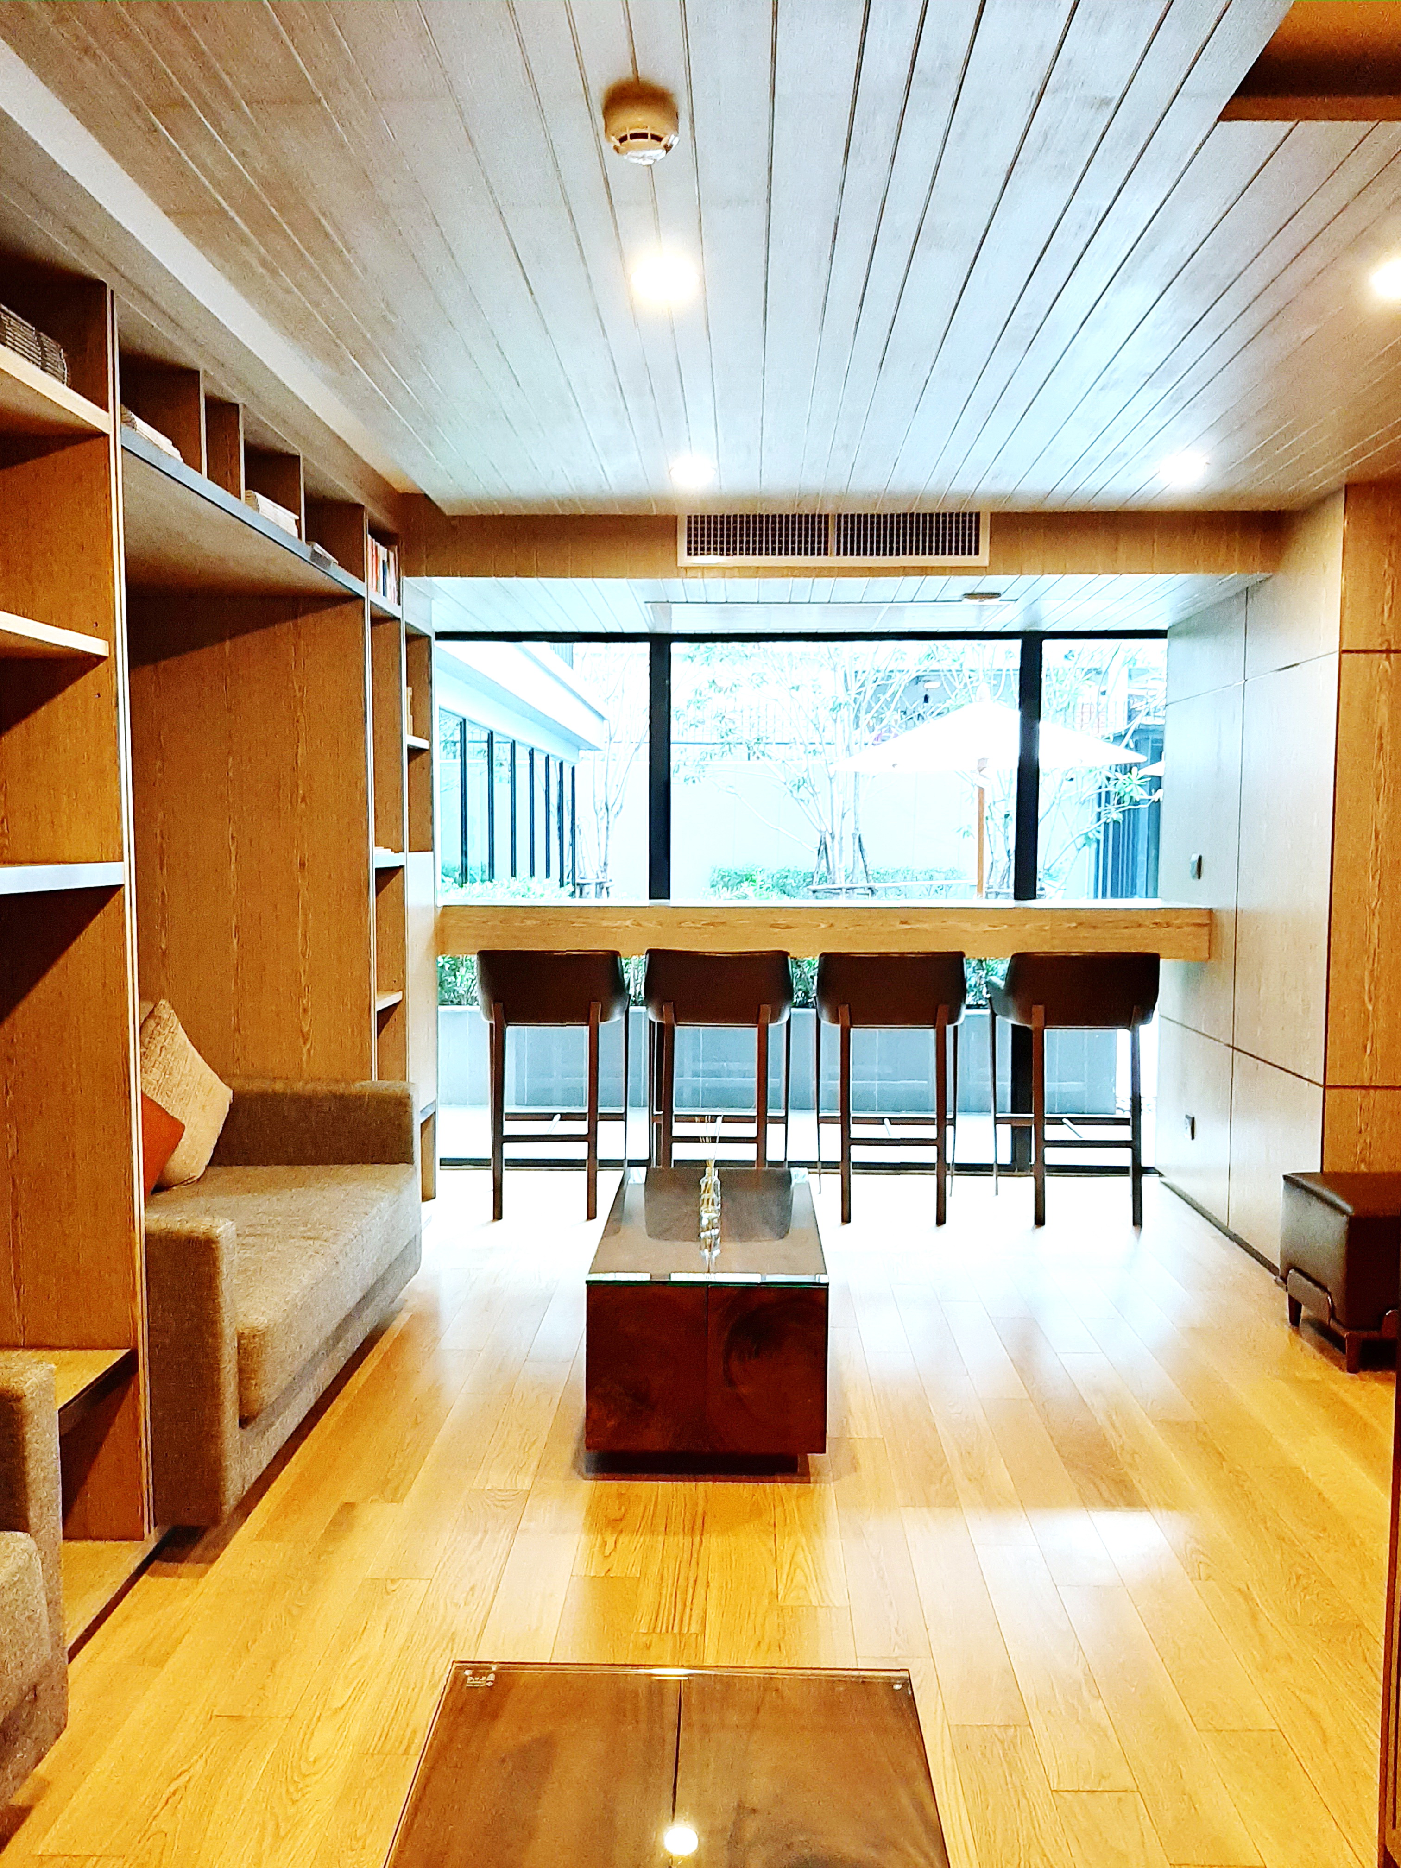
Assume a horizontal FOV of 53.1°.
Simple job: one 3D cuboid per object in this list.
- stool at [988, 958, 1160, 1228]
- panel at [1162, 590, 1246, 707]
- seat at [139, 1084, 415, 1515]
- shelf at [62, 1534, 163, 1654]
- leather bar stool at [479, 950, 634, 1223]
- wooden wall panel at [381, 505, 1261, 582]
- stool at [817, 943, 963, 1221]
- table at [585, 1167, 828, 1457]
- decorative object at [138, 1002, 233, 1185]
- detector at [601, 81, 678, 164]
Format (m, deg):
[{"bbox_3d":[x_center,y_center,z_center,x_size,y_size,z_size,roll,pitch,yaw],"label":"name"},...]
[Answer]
[{"bbox_3d":[1.374,0.535,5.113,0.545,0.972,0.531,0,4,2],"label":"stool"},{"bbox_3d":[1.827,-1.019,5.063,0.025,0.300,0.885,0,4,2],"label":"panel"},{"bbox_3d":[-1.271,0.811,3.444,0.820,0.635,1.575,0,4,2],"label":"seat"},{"bbox_3d":[-1.256,1.166,2.424,0.420,0.040,0.480,0,4,2],"label":"shelf"},{"bbox_3d":[-0.541,0.528,5.205,0.520,0.967,0.490,0,4,2],"label":"leather bar stool"},{"bbox_3d":[0.435,-1.252,4.527,2.815,0.214,0.080,0,4,2],"label":"wooden wall panel"},{"bbox_3d":[0.688,0.531,5.164,0.515,0.967,0.490,0,4,2],"label":"stool"},{"bbox_3d":[0.028,0.919,3.465,0.508,0.436,1.018,0,4,2],"label":"table"},{"bbox_3d":[-1.434,0.437,3.803,0.130,0.400,0.400,-16,33,27],"label":"decorative object"},{"bbox_3d":[-0.079,-1.086,1.880,0.102,0.060,0.102,0,4,2],"label":"detector"}]

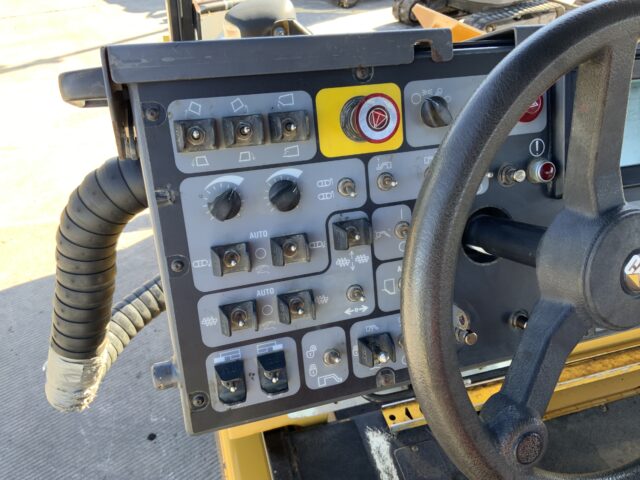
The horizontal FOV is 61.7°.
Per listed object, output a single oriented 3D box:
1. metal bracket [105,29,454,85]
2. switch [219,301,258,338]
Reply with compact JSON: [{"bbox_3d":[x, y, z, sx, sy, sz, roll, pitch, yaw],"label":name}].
[{"bbox_3d":[-0.023,-0.155,0.455,0.292,0.028,0.030,-9,13,-15],"label":"metal bracket"},{"bbox_3d":[-0.070,0.070,0.472,0.032,0.026,0.022,-9,13,-15],"label":"switch"}]

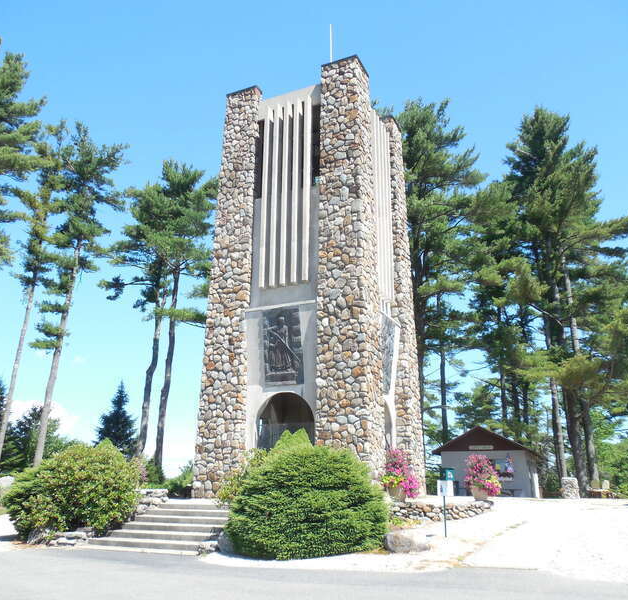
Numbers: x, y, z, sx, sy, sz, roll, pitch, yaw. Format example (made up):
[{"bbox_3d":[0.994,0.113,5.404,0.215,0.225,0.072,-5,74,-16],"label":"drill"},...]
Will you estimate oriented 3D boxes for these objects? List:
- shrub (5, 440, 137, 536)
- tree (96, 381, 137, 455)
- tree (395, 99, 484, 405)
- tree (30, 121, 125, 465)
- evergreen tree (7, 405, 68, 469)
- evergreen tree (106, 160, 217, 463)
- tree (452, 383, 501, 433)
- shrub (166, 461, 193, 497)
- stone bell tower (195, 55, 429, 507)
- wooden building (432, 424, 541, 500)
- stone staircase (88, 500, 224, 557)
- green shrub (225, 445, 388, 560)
[{"bbox_3d":[-6.902,5.349,16.445,3.700,2.510,3.400,7,-19,-21],"label":"shrub"},{"bbox_3d":[-15.040,9.998,43.999,3.350,7.760,3.350,6,-18,-18],"label":"tree"},{"bbox_3d":[8.287,-2.066,39.408,6.690,27.450,7.500,-4,-18,12],"label":"tree"},{"bbox_3d":[-12.947,-0.609,31.504,4.700,20.900,4.600,0,-17,0],"label":"tree"},{"bbox_3d":[-18.648,9.954,38.775,4.200,5.400,4.000,0,-17,0],"label":"evergreen tree"},{"bbox_3d":[-9.846,0.717,35.282,6.600,20.700,6.000,0,-17,0],"label":"evergreen tree"},{"bbox_3d":[11.108,9.144,39.018,3.400,7.200,3.300,0,-17,0],"label":"tree"},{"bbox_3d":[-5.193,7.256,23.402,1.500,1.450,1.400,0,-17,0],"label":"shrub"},{"bbox_3d":[0.196,-0.555,24.422,6.750,16.800,6.750,-8,-19,24],"label":"stone bell tower"},{"bbox_3d":[10.365,9.885,34.955,5.200,3.900,5.500,-8,-19,24],"label":"wooden building"},{"bbox_3d":[-3.490,5.657,14.446,3.400,0.880,3.300,-7,-18,23],"label":"stone staircase"},{"bbox_3d":[-0.198,4.632,13.697,3.850,2.320,3.600,0,-17,0],"label":"green shrub"}]

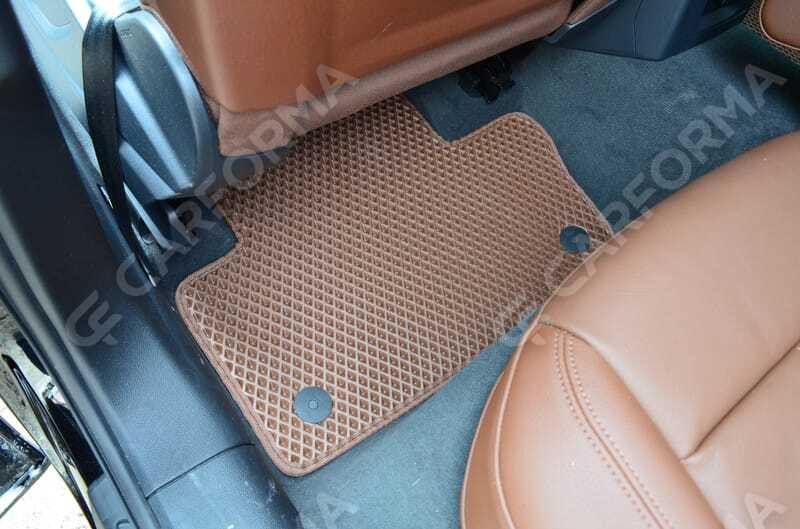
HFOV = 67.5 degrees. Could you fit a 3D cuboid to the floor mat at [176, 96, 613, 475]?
[{"bbox_3d":[-0.011,-0.062,0.714,0.525,0.018,0.407,-29,73,-25],"label":"floor mat"}]

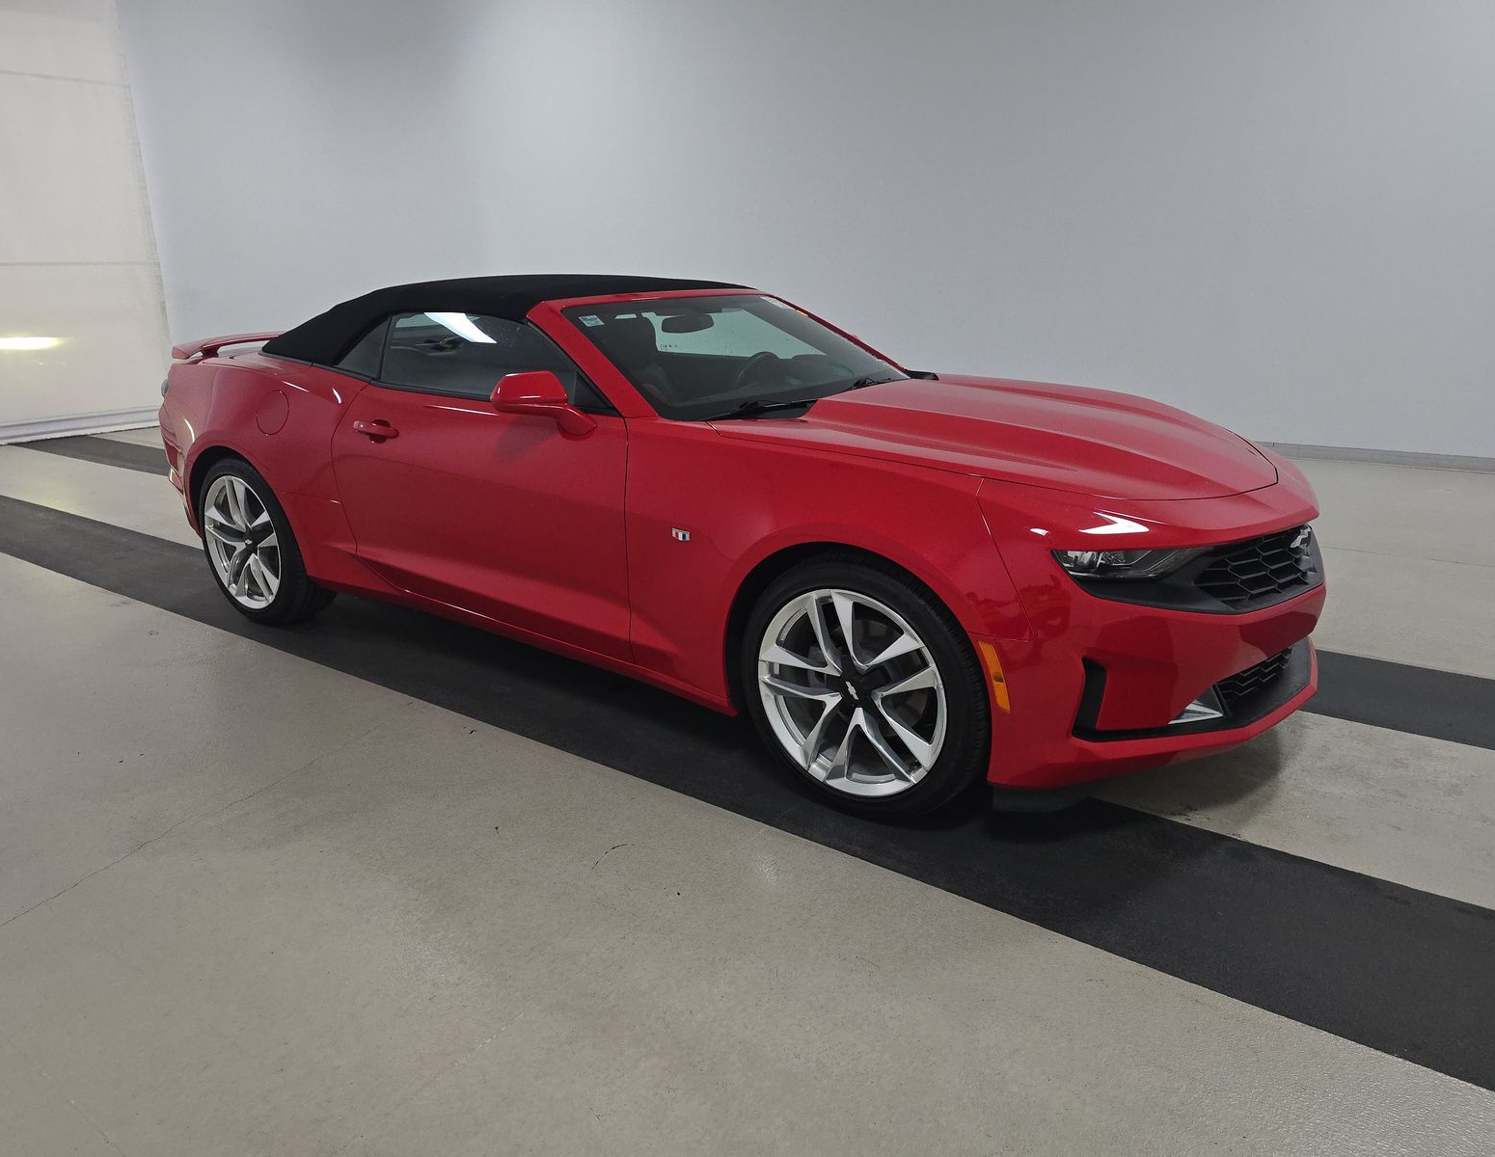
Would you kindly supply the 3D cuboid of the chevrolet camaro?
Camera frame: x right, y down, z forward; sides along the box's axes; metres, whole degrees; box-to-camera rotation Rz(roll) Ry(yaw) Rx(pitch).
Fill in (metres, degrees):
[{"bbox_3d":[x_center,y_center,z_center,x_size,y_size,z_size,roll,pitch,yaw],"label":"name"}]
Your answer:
[{"bbox_3d":[-0.430,-0.474,4.015,4.784,1.345,1.920,11,21,33],"label":"chevrolet camaro"}]

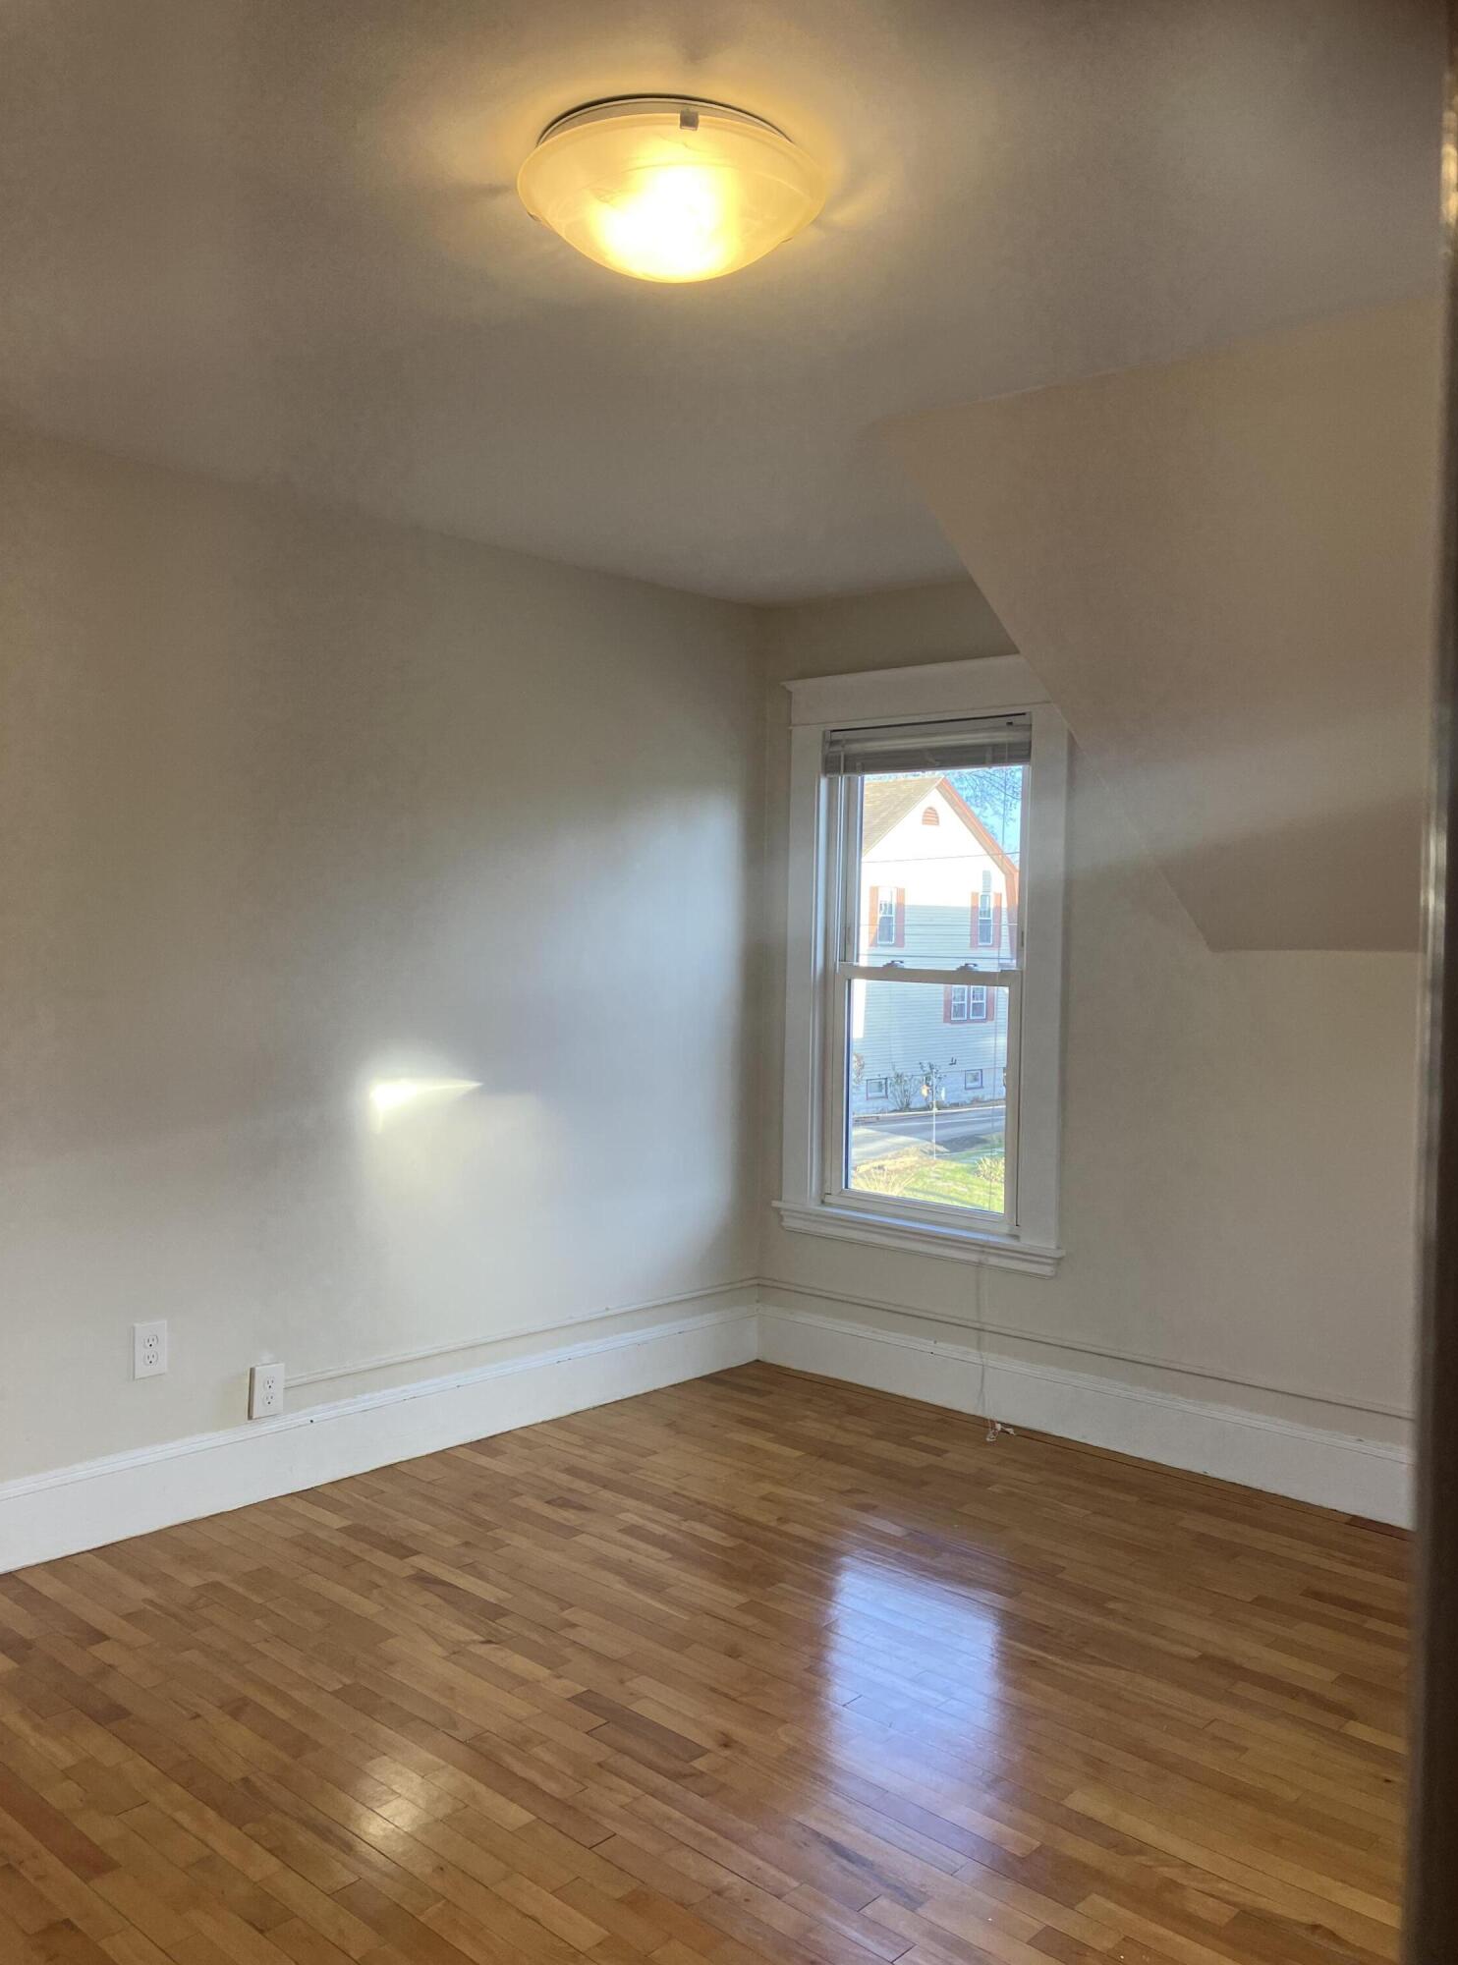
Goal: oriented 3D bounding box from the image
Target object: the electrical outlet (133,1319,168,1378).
[{"bbox_3d":[-1.345,0.856,3.702,0.010,0.124,0.079,2,2,42],"label":"electrical outlet"}]

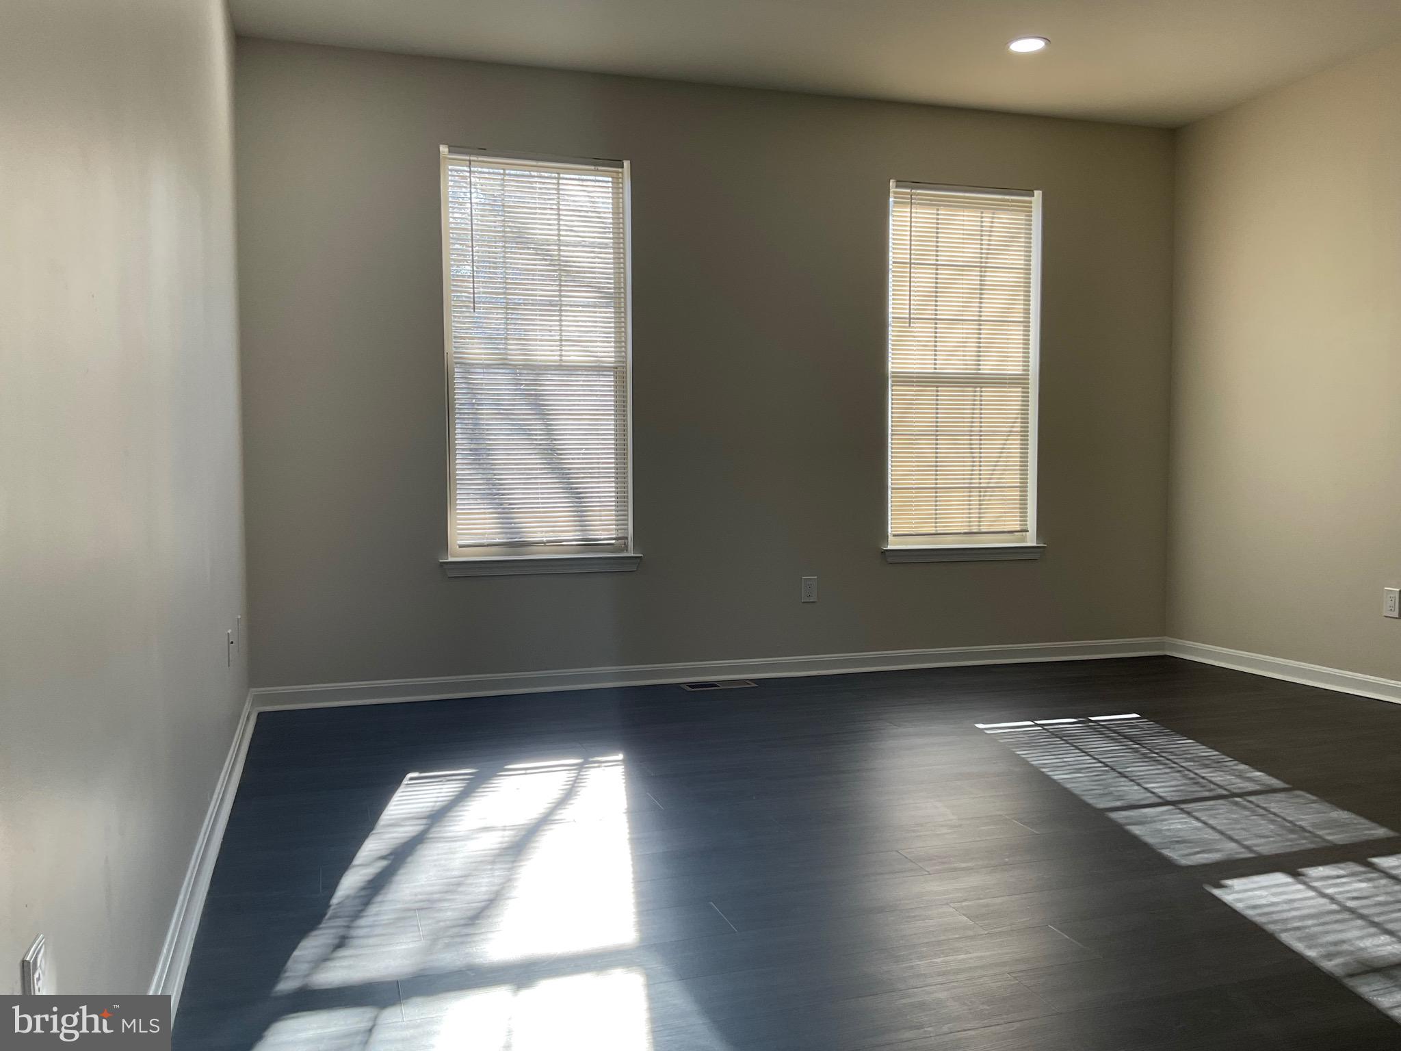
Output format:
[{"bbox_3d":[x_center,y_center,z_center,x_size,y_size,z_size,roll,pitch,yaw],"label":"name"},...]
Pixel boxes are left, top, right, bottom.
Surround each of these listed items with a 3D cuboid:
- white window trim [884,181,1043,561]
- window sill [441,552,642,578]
[{"bbox_3d":[1.279,-0.730,5.726,0.893,1.803,0.105,-1,3,-18],"label":"white window trim"},{"bbox_3d":[-0.693,0.167,5.136,0.885,0.079,0.100,-1,3,-18],"label":"window sill"}]

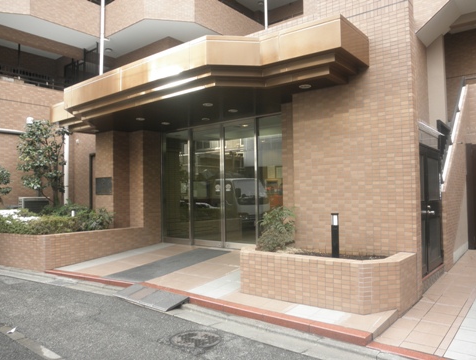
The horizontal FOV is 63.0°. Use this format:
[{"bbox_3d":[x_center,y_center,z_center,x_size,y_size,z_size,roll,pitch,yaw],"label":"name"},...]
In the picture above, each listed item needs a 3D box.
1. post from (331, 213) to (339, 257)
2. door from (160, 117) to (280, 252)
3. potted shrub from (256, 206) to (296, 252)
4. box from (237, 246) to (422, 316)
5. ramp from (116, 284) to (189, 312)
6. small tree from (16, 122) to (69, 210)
[{"bbox_3d":[1.252,0.723,4.980,0.095,0.600,0.095,-3,-2,39],"label":"post"},{"bbox_3d":[-0.389,0.125,8.113,3.620,2.590,0.120,-3,-2,39],"label":"door"},{"bbox_3d":[0.559,0.709,5.571,0.600,0.680,0.580,-3,-2,39],"label":"potted shrub"},{"bbox_3d":[1.147,1.211,5.030,2.000,0.560,1.120,-3,-2,39],"label":"box"},{"bbox_3d":[-1.230,1.618,5.387,1.260,0.100,0.400,-3,-2,39],"label":"ramp"},{"bbox_3d":[-4.603,-0.143,9.189,1.250,2.560,1.200,-3,-2,39],"label":"small tree"}]

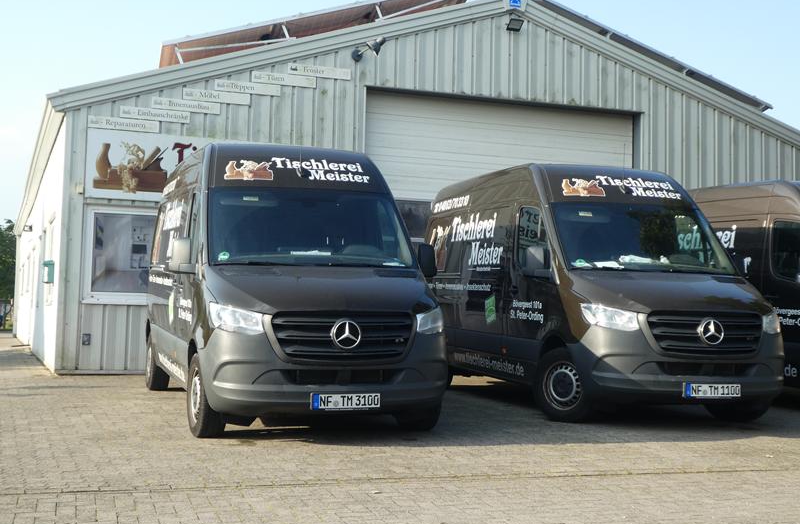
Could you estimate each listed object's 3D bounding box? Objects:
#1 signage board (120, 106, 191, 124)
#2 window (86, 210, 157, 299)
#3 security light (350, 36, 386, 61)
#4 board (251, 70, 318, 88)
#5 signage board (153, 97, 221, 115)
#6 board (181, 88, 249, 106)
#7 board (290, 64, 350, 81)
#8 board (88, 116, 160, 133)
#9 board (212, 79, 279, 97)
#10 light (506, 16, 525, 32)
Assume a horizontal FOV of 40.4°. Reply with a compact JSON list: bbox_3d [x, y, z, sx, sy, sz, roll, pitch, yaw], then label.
[{"bbox_3d":[-3.246,-1.950,14.436,0.914,0.148,0.030,3,-5,-19],"label":"signage board"},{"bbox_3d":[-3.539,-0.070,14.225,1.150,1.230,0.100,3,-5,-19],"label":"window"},{"bbox_3d":[-0.425,-3.013,15.354,0.410,0.290,0.340,3,-5,-19],"label":"security light"},{"bbox_3d":[-1.597,-2.523,15.056,0.908,0.148,0.030,3,-5,-19],"label":"board"},{"bbox_3d":[-2.863,-2.089,14.581,0.907,0.146,0.030,3,-5,-19],"label":"signage board"},{"bbox_3d":[-2.477,-2.236,14.727,0.909,0.149,0.030,3,-5,-19],"label":"board"},{"bbox_3d":[-1.122,-2.667,15.233,0.905,0.148,0.030,3,-5,-19],"label":"board"},{"bbox_3d":[-3.626,-1.807,14.293,0.913,0.148,0.030,3,-5,-19],"label":"board"},{"bbox_3d":[-2.079,-2.382,14.877,0.906,0.148,0.030,3,-5,-19],"label":"board"},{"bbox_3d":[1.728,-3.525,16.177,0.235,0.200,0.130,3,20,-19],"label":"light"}]

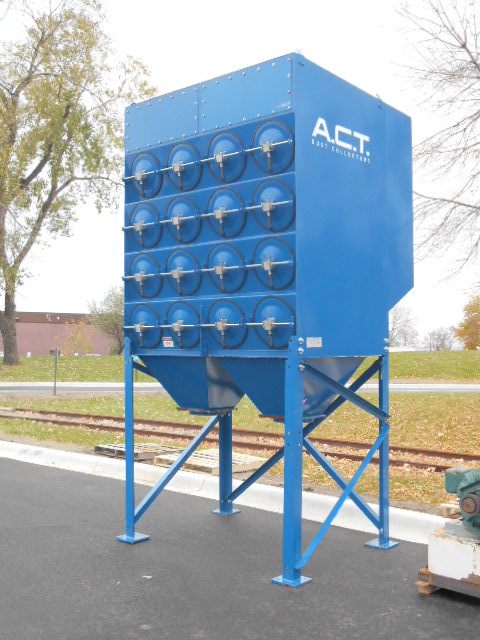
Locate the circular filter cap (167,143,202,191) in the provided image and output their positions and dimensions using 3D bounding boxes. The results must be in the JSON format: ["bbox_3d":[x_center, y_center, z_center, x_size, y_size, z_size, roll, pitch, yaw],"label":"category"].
[{"bbox_3d":[-0.519,-1.354,6.699,0.432,0.432,0.100,-2,-3,41],"label":"circular filter cap"}]

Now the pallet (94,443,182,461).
[{"bbox_3d":[-1.421,1.903,11.011,1.000,0.120,0.980,-2,-3,43],"label":"pallet"}]

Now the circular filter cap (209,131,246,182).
[{"bbox_3d":[-0.120,-1.272,5.930,0.399,0.399,0.090,-2,-2,40],"label":"circular filter cap"}]

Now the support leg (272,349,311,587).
[{"bbox_3d":[0.413,1.101,5.883,0.215,1.800,0.215,-2,-3,41],"label":"support leg"}]

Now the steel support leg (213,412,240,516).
[{"bbox_3d":[-0.145,1.177,8.109,0.215,1.800,0.215,-2,-3,41],"label":"steel support leg"}]

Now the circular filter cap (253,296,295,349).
[{"bbox_3d":[0.235,0.018,5.593,0.399,0.399,0.090,-2,-2,40],"label":"circular filter cap"}]

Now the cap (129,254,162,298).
[{"bbox_3d":[-0.898,-0.406,6.992,0.432,0.432,0.100,-2,-3,41],"label":"cap"}]

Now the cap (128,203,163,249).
[{"bbox_3d":[-0.823,-0.808,6.506,0.399,0.399,0.090,-2,-2,40],"label":"cap"}]

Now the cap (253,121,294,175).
[{"bbox_3d":[0.239,-1.377,6.048,0.432,0.432,0.100,-2,-3,41],"label":"cap"}]

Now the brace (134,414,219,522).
[{"bbox_3d":[-0.572,1.356,7.095,0.060,0.060,1.454,-2,35,40],"label":"brace"}]

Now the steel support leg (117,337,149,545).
[{"bbox_3d":[-0.936,1.030,6.652,0.195,1.754,0.195,-2,-2,40],"label":"steel support leg"}]

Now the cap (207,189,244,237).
[{"bbox_3d":[-0.140,-0.897,6.357,0.432,0.432,0.100,-2,-3,41],"label":"cap"}]

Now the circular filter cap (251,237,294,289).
[{"bbox_3d":[0.233,-0.413,5.607,0.399,0.399,0.090,-2,-2,40],"label":"circular filter cap"}]

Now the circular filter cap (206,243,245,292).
[{"bbox_3d":[-0.139,-0.428,6.342,0.432,0.432,0.100,-2,-3,41],"label":"circular filter cap"}]

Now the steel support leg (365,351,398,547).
[{"bbox_3d":[1.284,1.134,6.883,0.215,1.800,0.215,-2,-3,41],"label":"steel support leg"}]

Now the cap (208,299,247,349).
[{"bbox_3d":[-0.139,0.040,6.326,0.432,0.432,0.100,-2,-3,41],"label":"cap"}]

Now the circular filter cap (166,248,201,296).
[{"bbox_3d":[-0.518,-0.417,6.667,0.432,0.432,0.100,-2,-3,41],"label":"circular filter cap"}]

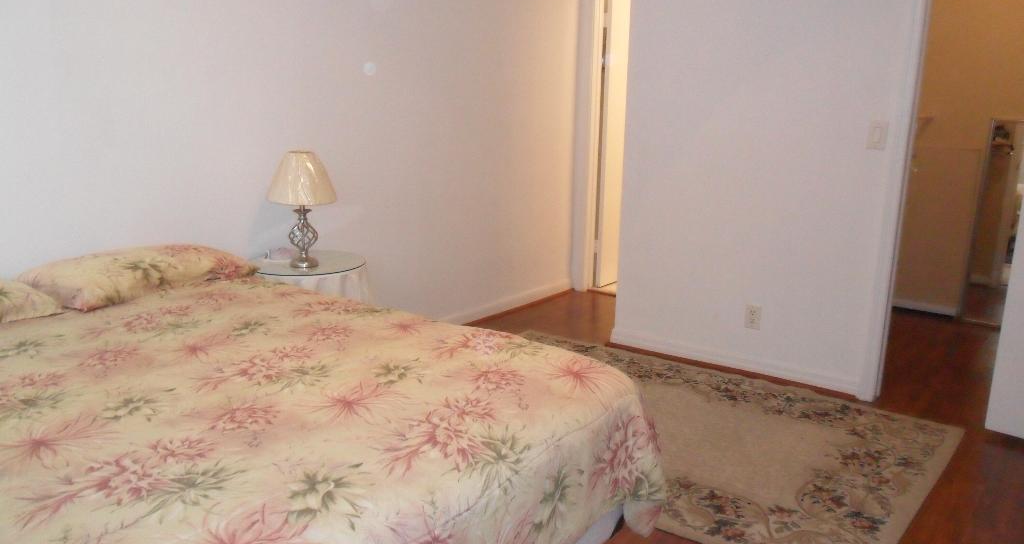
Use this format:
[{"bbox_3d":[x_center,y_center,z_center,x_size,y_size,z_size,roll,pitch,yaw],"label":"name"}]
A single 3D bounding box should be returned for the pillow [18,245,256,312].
[{"bbox_3d":[-1.282,-0.010,2.842,0.430,0.160,0.690,10,16,35],"label":"pillow"}]

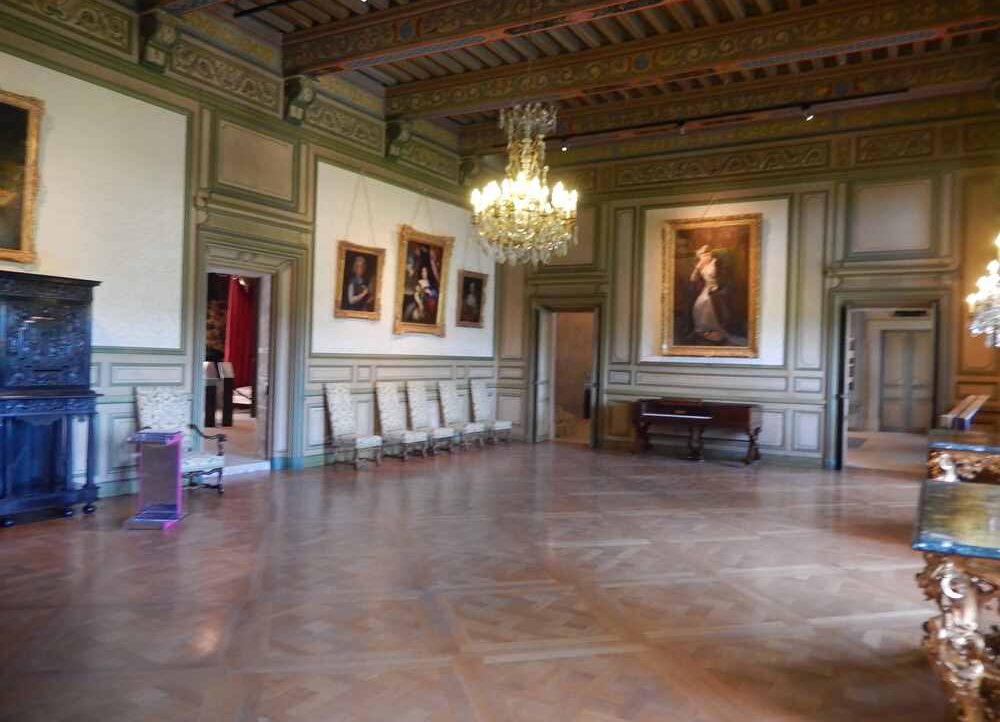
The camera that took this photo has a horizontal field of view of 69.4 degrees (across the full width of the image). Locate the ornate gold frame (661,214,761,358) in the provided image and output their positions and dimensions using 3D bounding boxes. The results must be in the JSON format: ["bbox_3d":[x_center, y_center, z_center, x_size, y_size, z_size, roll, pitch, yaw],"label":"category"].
[{"bbox_3d":[3.519,-1.228,12.067,1.580,2.299,0.095,2,3,31],"label":"ornate gold frame"}]

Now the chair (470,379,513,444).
[{"bbox_3d":[-0.157,0.897,12.878,0.576,1.120,0.528,2,1,31],"label":"chair"}]

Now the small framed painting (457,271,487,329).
[{"bbox_3d":[-0.464,-1.066,12.694,0.072,0.976,0.896,6,3,31],"label":"small framed painting"}]

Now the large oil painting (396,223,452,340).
[{"bbox_3d":[-1.238,-1.262,11.812,0.087,1.675,1.280,5,2,31],"label":"large oil painting"}]

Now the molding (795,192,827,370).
[{"bbox_3d":[4.883,-1.256,11.338,0.390,2.797,0.032,2,0,31],"label":"molding"}]

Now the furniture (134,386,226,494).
[{"bbox_3d":[-3.326,0.853,7.535,0.608,1.128,0.712,2,1,31],"label":"furniture"}]

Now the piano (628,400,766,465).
[{"bbox_3d":[3.060,1.081,11.376,1.808,0.984,0.704,2,1,31],"label":"piano"}]

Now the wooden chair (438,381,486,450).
[{"bbox_3d":[-0.658,0.931,12.539,0.585,1.161,0.537,2,0,31],"label":"wooden chair"}]

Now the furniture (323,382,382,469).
[{"bbox_3d":[-1.979,0.874,9.810,0.592,1.120,0.528,2,1,31],"label":"furniture"}]

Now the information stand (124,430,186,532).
[{"bbox_3d":[-3.097,1.064,6.508,0.363,0.798,0.474,2,0,-7],"label":"information stand"}]

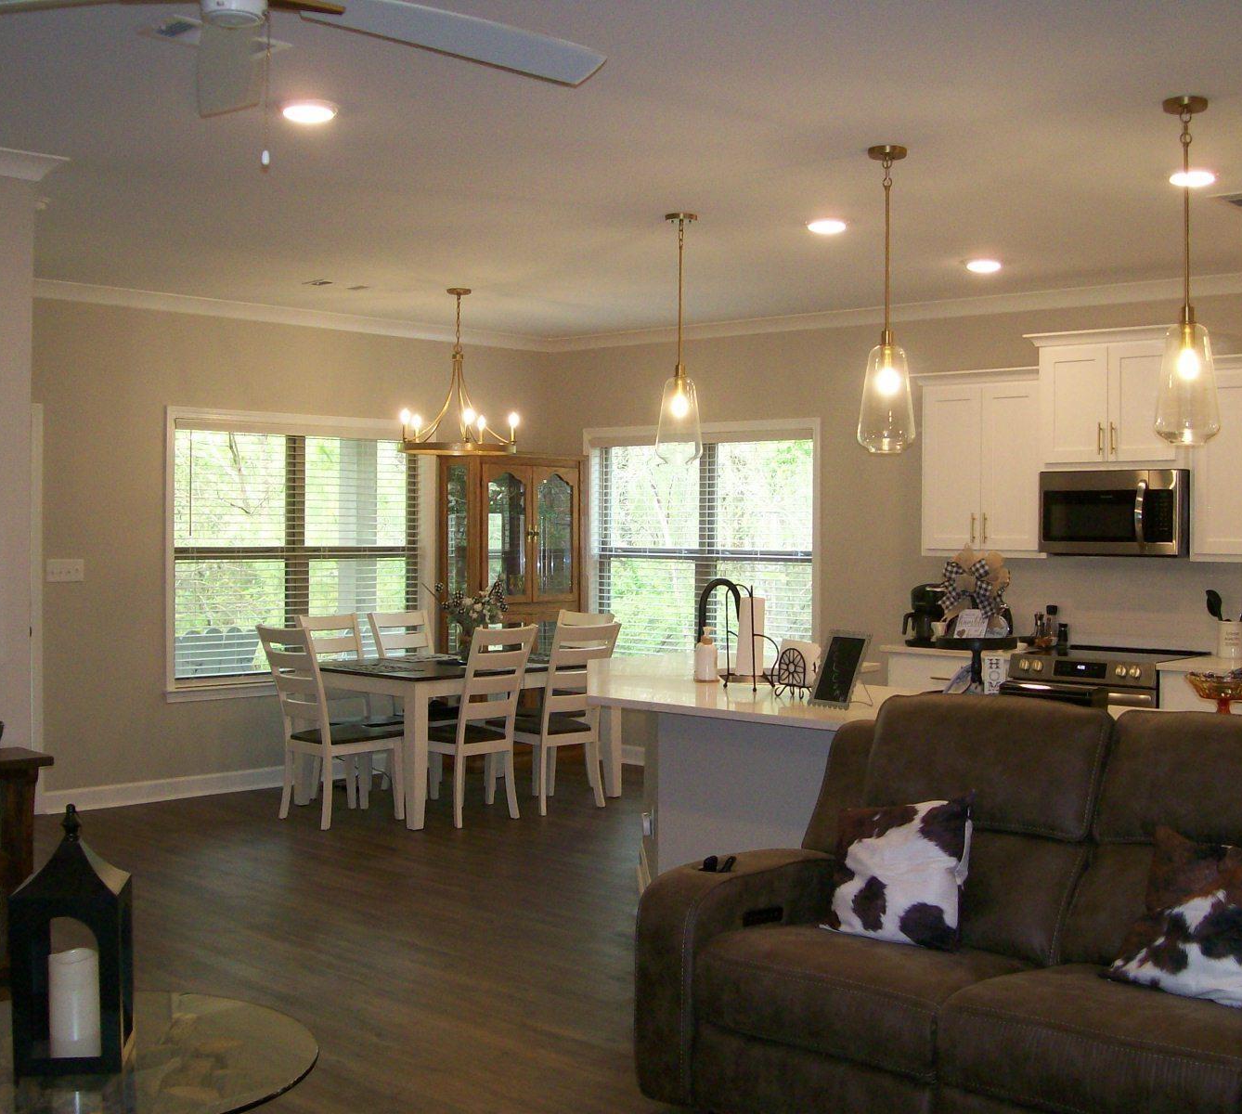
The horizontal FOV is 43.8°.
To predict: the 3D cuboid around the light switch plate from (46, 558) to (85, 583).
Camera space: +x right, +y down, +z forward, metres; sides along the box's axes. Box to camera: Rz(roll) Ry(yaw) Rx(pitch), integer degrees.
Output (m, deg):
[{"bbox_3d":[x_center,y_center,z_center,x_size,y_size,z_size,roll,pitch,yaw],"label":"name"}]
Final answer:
[{"bbox_3d":[-2.835,0.070,7.880,0.206,0.114,0.014,-1,1,-44],"label":"light switch plate"}]

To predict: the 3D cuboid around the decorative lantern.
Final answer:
[{"bbox_3d":[-1.073,0.727,3.010,0.200,0.490,0.200,0,1,-7],"label":"decorative lantern"}]

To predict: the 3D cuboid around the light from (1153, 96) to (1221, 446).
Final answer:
[{"bbox_3d":[1.673,-0.834,4.564,0.190,1.013,0.190,1,1,43],"label":"light"}]

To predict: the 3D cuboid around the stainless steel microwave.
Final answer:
[{"bbox_3d":[2.591,-0.224,7.990,0.735,0.428,0.386,1,1,40],"label":"stainless steel microwave"}]

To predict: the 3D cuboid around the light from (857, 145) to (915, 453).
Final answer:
[{"bbox_3d":[0.881,-0.847,5.097,0.190,0.990,0.190,0,1,0],"label":"light"}]

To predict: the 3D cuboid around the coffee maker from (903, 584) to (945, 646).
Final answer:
[{"bbox_3d":[1.541,0.285,7.833,0.180,0.320,0.230,1,1,43],"label":"coffee maker"}]

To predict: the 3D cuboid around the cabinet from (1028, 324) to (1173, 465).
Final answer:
[{"bbox_3d":[2.583,-0.805,7.992,0.756,0.690,0.404,1,1,40],"label":"cabinet"}]

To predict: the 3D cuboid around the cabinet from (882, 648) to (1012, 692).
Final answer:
[{"bbox_3d":[1.921,0.966,8.403,0.728,0.912,0.583,1,1,42],"label":"cabinet"}]

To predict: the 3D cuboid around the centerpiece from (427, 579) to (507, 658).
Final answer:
[{"bbox_3d":[-0.841,0.358,8.450,0.380,0.450,0.420,1,1,43],"label":"centerpiece"}]

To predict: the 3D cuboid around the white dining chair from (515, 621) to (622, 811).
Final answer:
[{"bbox_3d":[-0.387,0.883,8.679,0.593,1.035,0.466,1,1,41],"label":"white dining chair"}]

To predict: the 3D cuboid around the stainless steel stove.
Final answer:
[{"bbox_3d":[2.480,0.955,7.927,0.732,0.958,0.640,1,1,42],"label":"stainless steel stove"}]

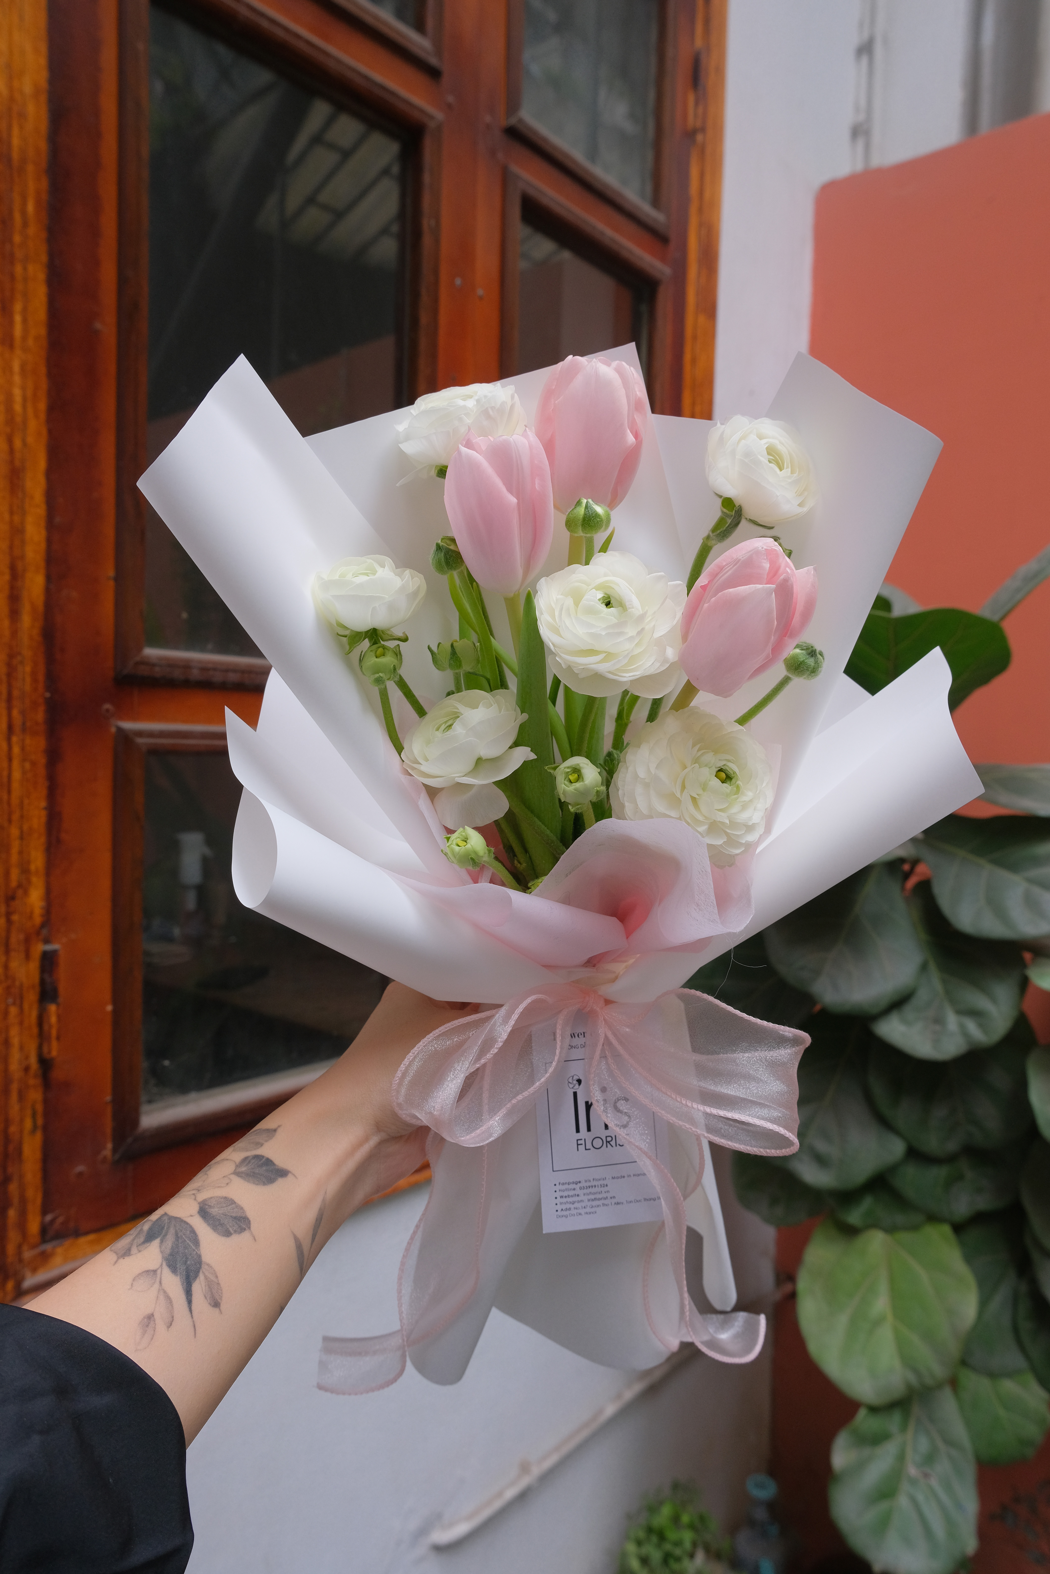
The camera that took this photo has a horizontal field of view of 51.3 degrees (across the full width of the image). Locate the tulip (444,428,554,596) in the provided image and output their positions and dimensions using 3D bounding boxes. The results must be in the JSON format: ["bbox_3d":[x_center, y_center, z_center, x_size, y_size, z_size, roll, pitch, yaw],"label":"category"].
[{"bbox_3d":[-0.011,-0.122,0.485,0.048,0.070,0.047,-3,-5,0],"label":"tulip"}]

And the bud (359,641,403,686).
[{"bbox_3d":[-0.065,-0.057,0.495,0.020,0.020,0.020,0,35,0],"label":"bud"}]

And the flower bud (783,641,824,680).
[{"bbox_3d":[0.124,-0.056,0.485,0.018,0.018,0.018,36,18,0],"label":"flower bud"}]

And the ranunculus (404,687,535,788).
[{"bbox_3d":[-0.025,-0.019,0.465,0.056,0.036,0.052,-11,34,0],"label":"ranunculus"}]

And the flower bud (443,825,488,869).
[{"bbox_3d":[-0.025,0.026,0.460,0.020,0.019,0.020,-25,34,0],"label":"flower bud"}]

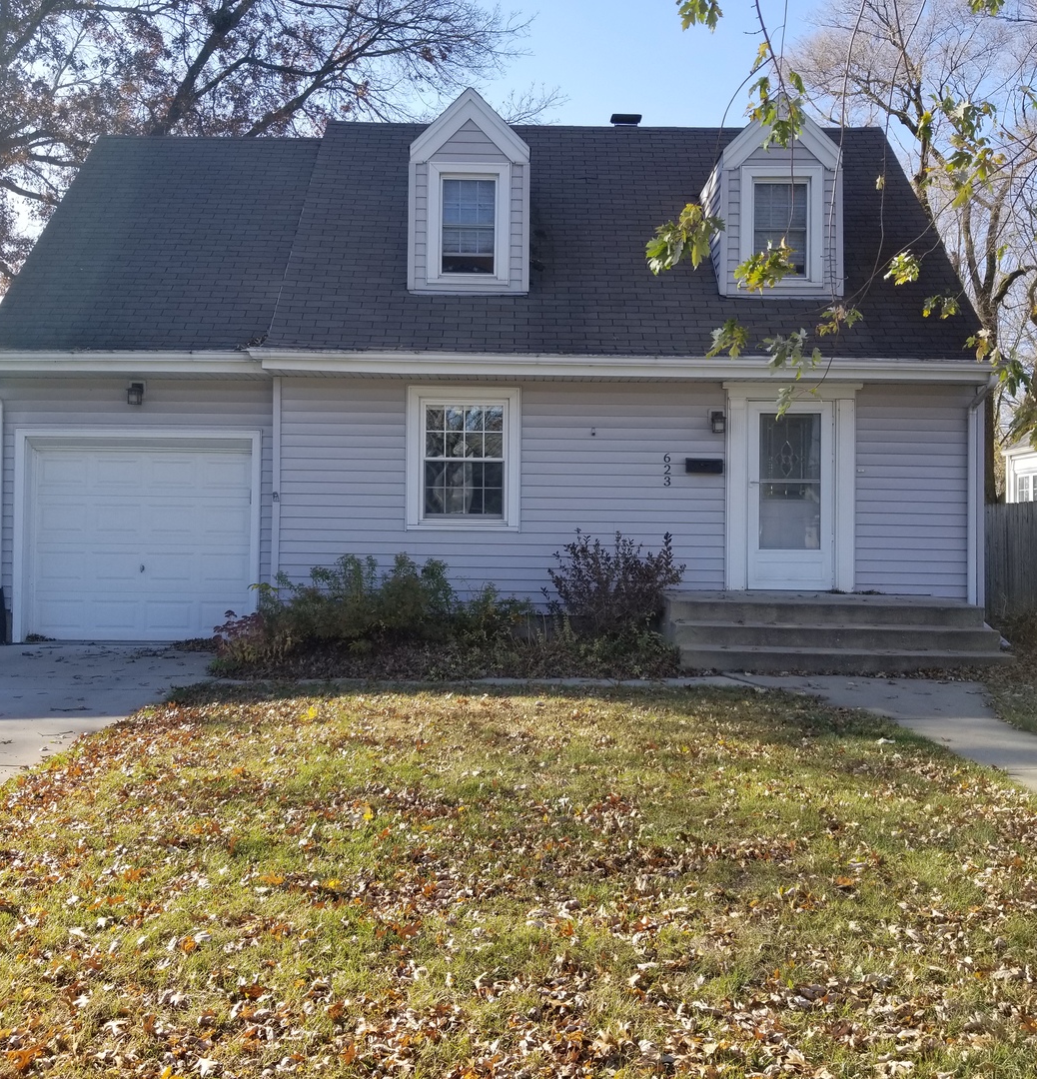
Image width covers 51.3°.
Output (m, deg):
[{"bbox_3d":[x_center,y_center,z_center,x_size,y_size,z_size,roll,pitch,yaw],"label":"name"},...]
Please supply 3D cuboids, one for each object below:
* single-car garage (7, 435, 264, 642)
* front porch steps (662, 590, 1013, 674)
[{"bbox_3d":[-4.091,-0.027,11.711,2.618,2.255,0.300,1,0,0],"label":"single-car garage"},{"bbox_3d":[2.967,0.884,10.577,2.970,0.595,2.020,1,0,0],"label":"front porch steps"}]

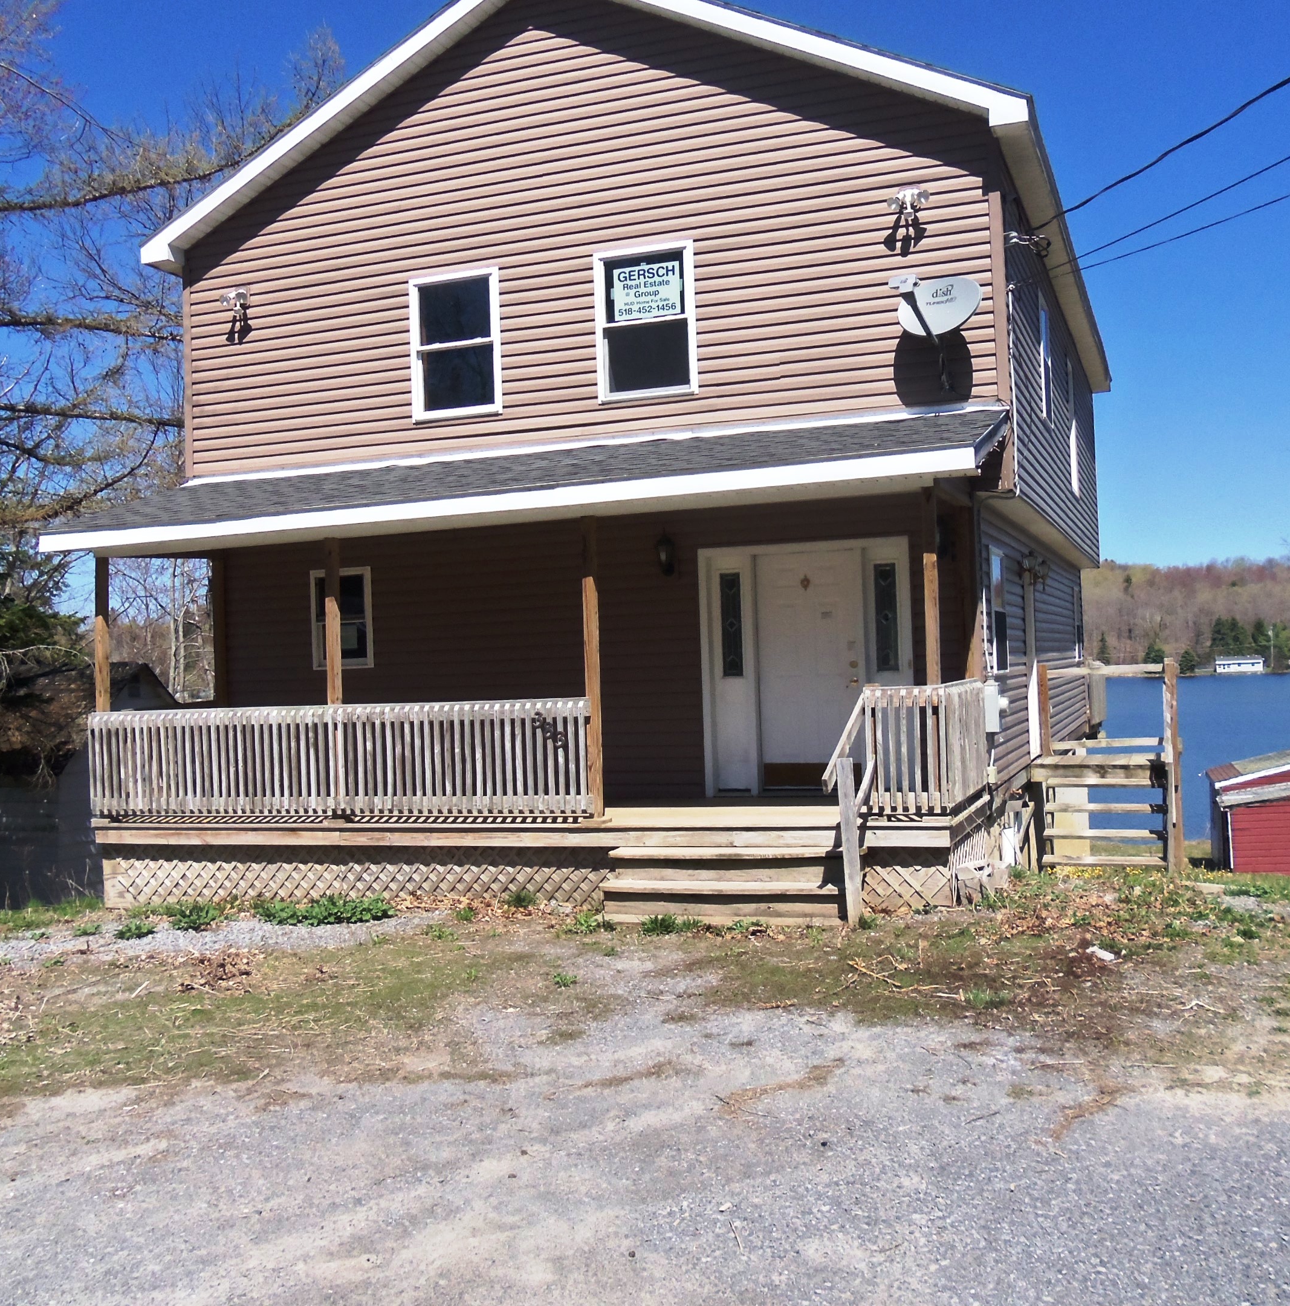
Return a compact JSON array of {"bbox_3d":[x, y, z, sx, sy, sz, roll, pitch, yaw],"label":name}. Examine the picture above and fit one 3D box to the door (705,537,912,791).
[{"bbox_3d":[1.330,0.145,11.731,1.798,2.121,0.150,-2,-1,21],"label":"door"}]

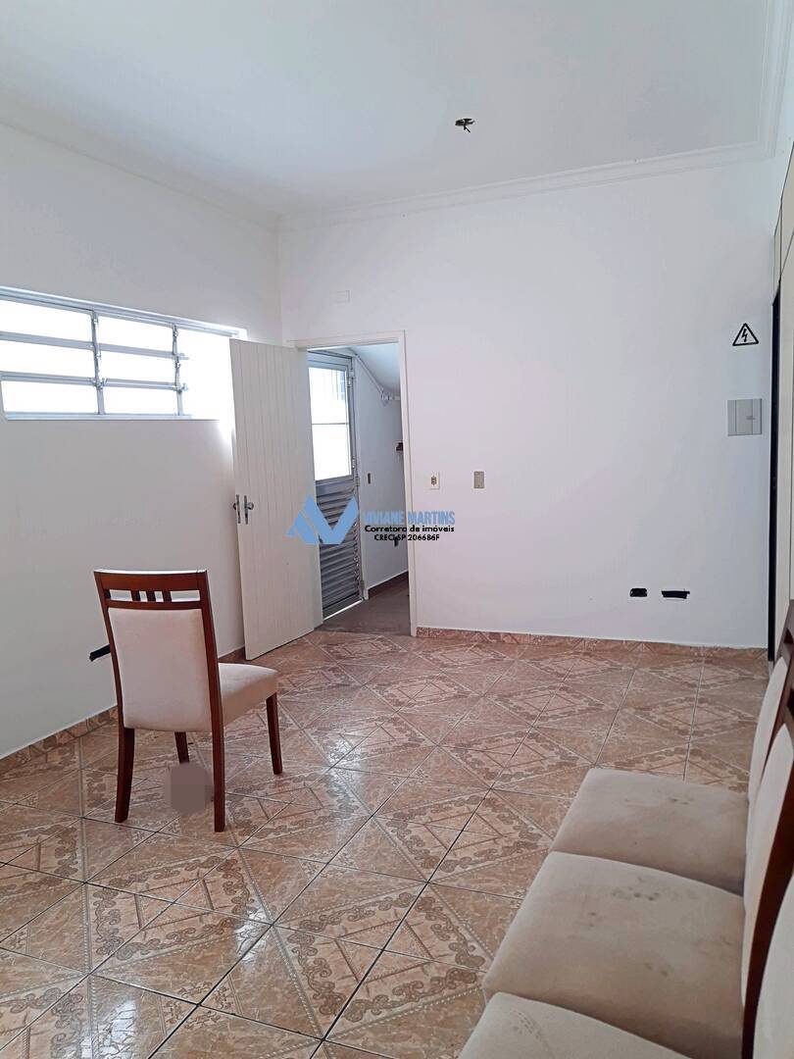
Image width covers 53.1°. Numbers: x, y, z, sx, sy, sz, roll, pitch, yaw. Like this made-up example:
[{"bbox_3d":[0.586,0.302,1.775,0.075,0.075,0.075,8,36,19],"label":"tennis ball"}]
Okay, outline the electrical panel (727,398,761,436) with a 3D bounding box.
[{"bbox_3d":[2.071,-0.667,4.737,0.186,0.210,0.035,0,7,23],"label":"electrical panel"}]

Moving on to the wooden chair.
[{"bbox_3d":[-0.812,0.606,3.223,0.466,0.985,0.571,-1,7,15],"label":"wooden chair"}]

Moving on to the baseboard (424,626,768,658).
[{"bbox_3d":[1.200,0.751,5.299,2.296,0.062,0.015,0,7,23],"label":"baseboard"}]

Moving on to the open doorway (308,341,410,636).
[{"bbox_3d":[-0.282,-0.282,5.876,0.810,2.110,0.160,1,7,23],"label":"open doorway"}]

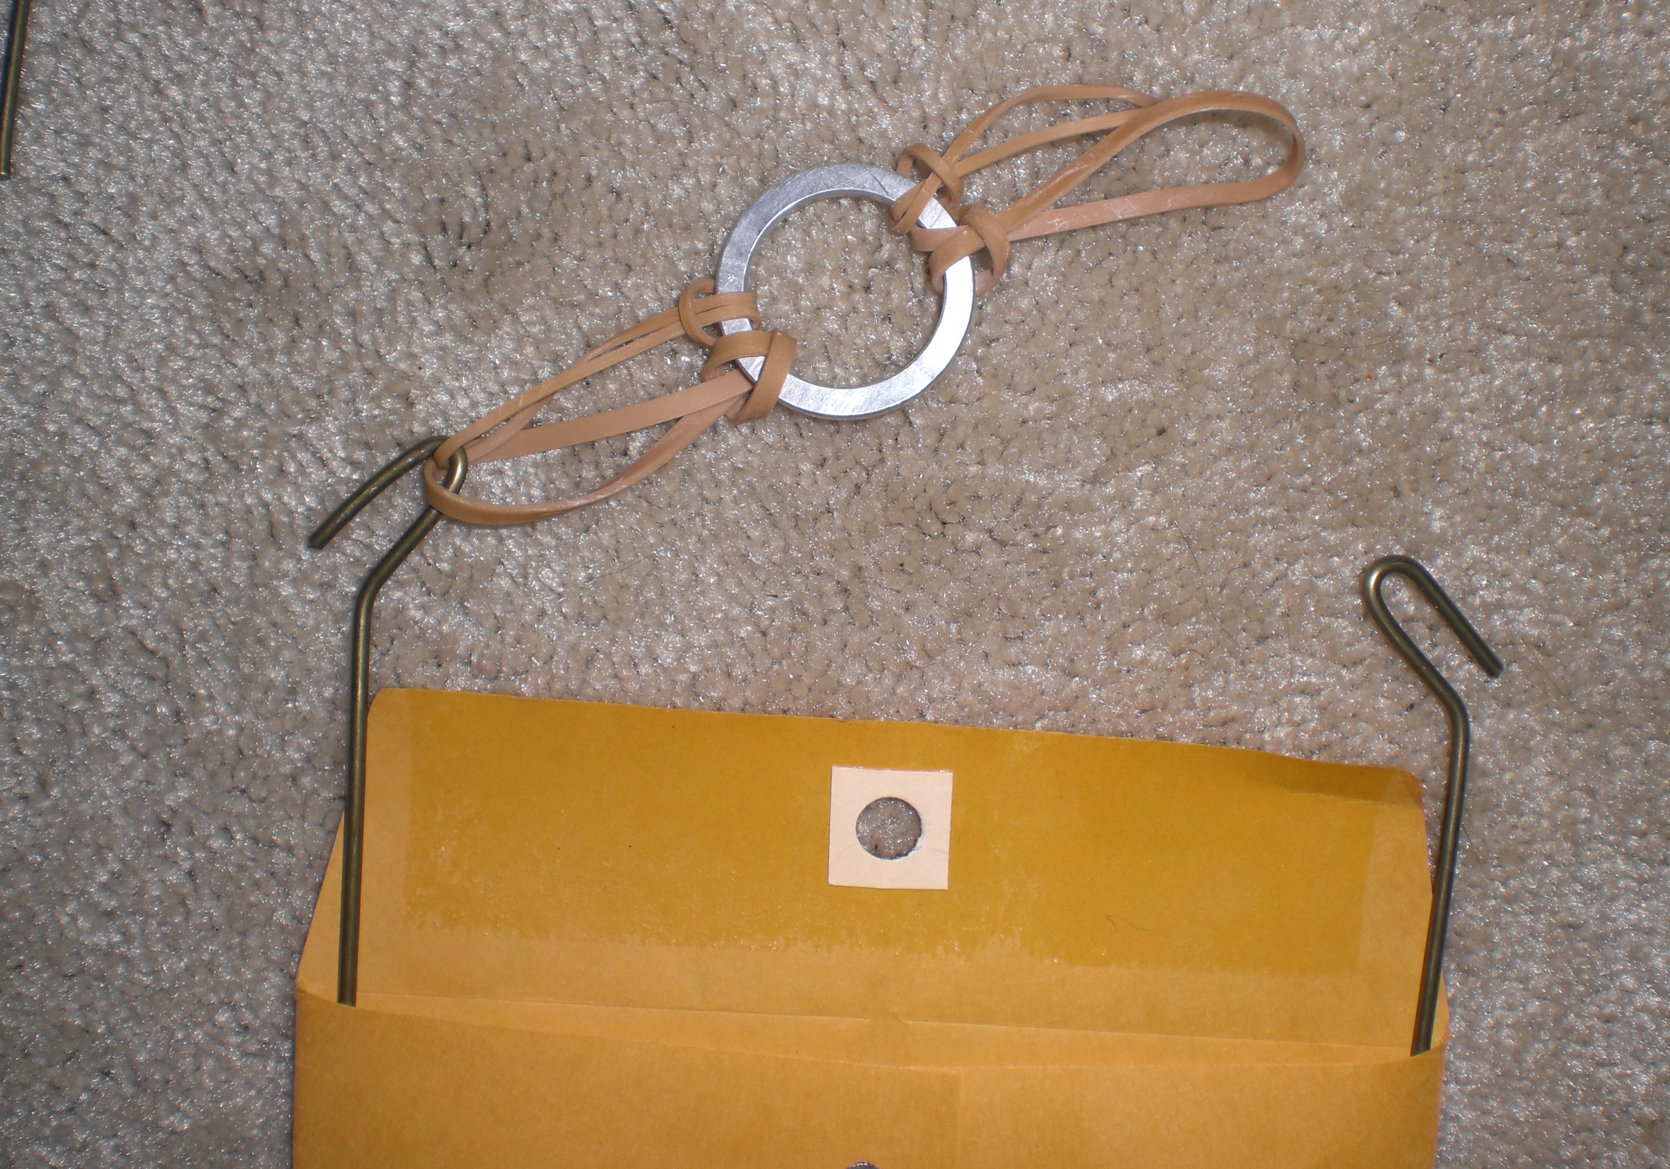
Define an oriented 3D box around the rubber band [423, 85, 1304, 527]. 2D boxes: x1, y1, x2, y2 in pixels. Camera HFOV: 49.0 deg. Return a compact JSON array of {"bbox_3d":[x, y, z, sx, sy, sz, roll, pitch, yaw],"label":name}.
[{"bbox_3d":[0.002,-0.043,0.256,0.133,0.011,0.032,-24,84,-3],"label":"rubber band"}]

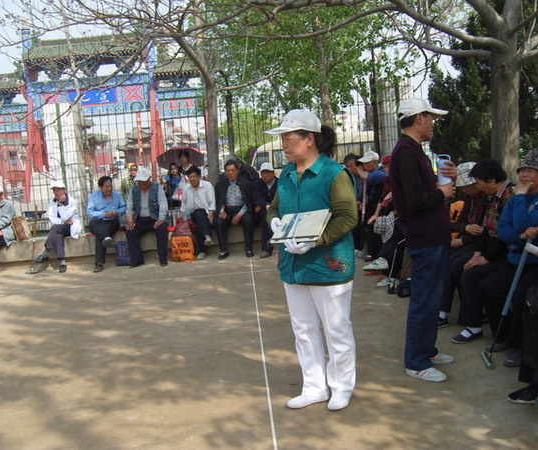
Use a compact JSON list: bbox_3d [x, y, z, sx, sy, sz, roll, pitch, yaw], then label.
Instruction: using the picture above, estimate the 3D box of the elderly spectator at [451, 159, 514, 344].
[{"bbox_3d":[1.574,0.170,4.194,0.660,1.260,0.500,-6,7,-16],"label":"elderly spectator"}]

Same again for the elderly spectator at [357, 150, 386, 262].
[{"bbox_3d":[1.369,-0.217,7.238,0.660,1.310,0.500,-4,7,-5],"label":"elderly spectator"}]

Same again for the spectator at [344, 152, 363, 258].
[{"bbox_3d":[1.187,-0.237,7.537,0.660,1.300,0.500,-7,8,-28],"label":"spectator"}]

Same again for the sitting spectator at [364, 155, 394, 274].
[{"bbox_3d":[1.377,-0.093,6.347,0.660,1.280,0.500,-5,7,-10],"label":"sitting spectator"}]

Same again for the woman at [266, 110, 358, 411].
[{"bbox_3d":[0.253,0.187,3.249,0.400,1.625,0.500,-10,9,-42],"label":"woman"}]

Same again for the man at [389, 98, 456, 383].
[{"bbox_3d":[0.956,0.069,3.613,0.420,1.680,0.480,-3,7,8],"label":"man"}]

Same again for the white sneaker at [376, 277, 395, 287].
[{"bbox_3d":[1.203,0.557,5.982,0.265,0.105,0.100,-5,7,-8],"label":"white sneaker"}]

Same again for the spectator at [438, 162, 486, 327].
[{"bbox_3d":[1.582,0.129,4.602,0.640,1.240,0.500,-7,8,-25],"label":"spectator"}]

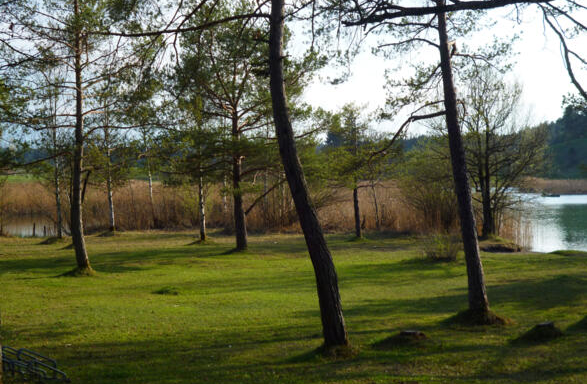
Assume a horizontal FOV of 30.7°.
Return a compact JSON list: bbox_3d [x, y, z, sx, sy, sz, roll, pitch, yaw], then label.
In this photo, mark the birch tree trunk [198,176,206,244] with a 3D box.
[{"bbox_3d":[-3.659,0.654,42.979,0.210,2.719,0.210,-2,1,0],"label":"birch tree trunk"}]

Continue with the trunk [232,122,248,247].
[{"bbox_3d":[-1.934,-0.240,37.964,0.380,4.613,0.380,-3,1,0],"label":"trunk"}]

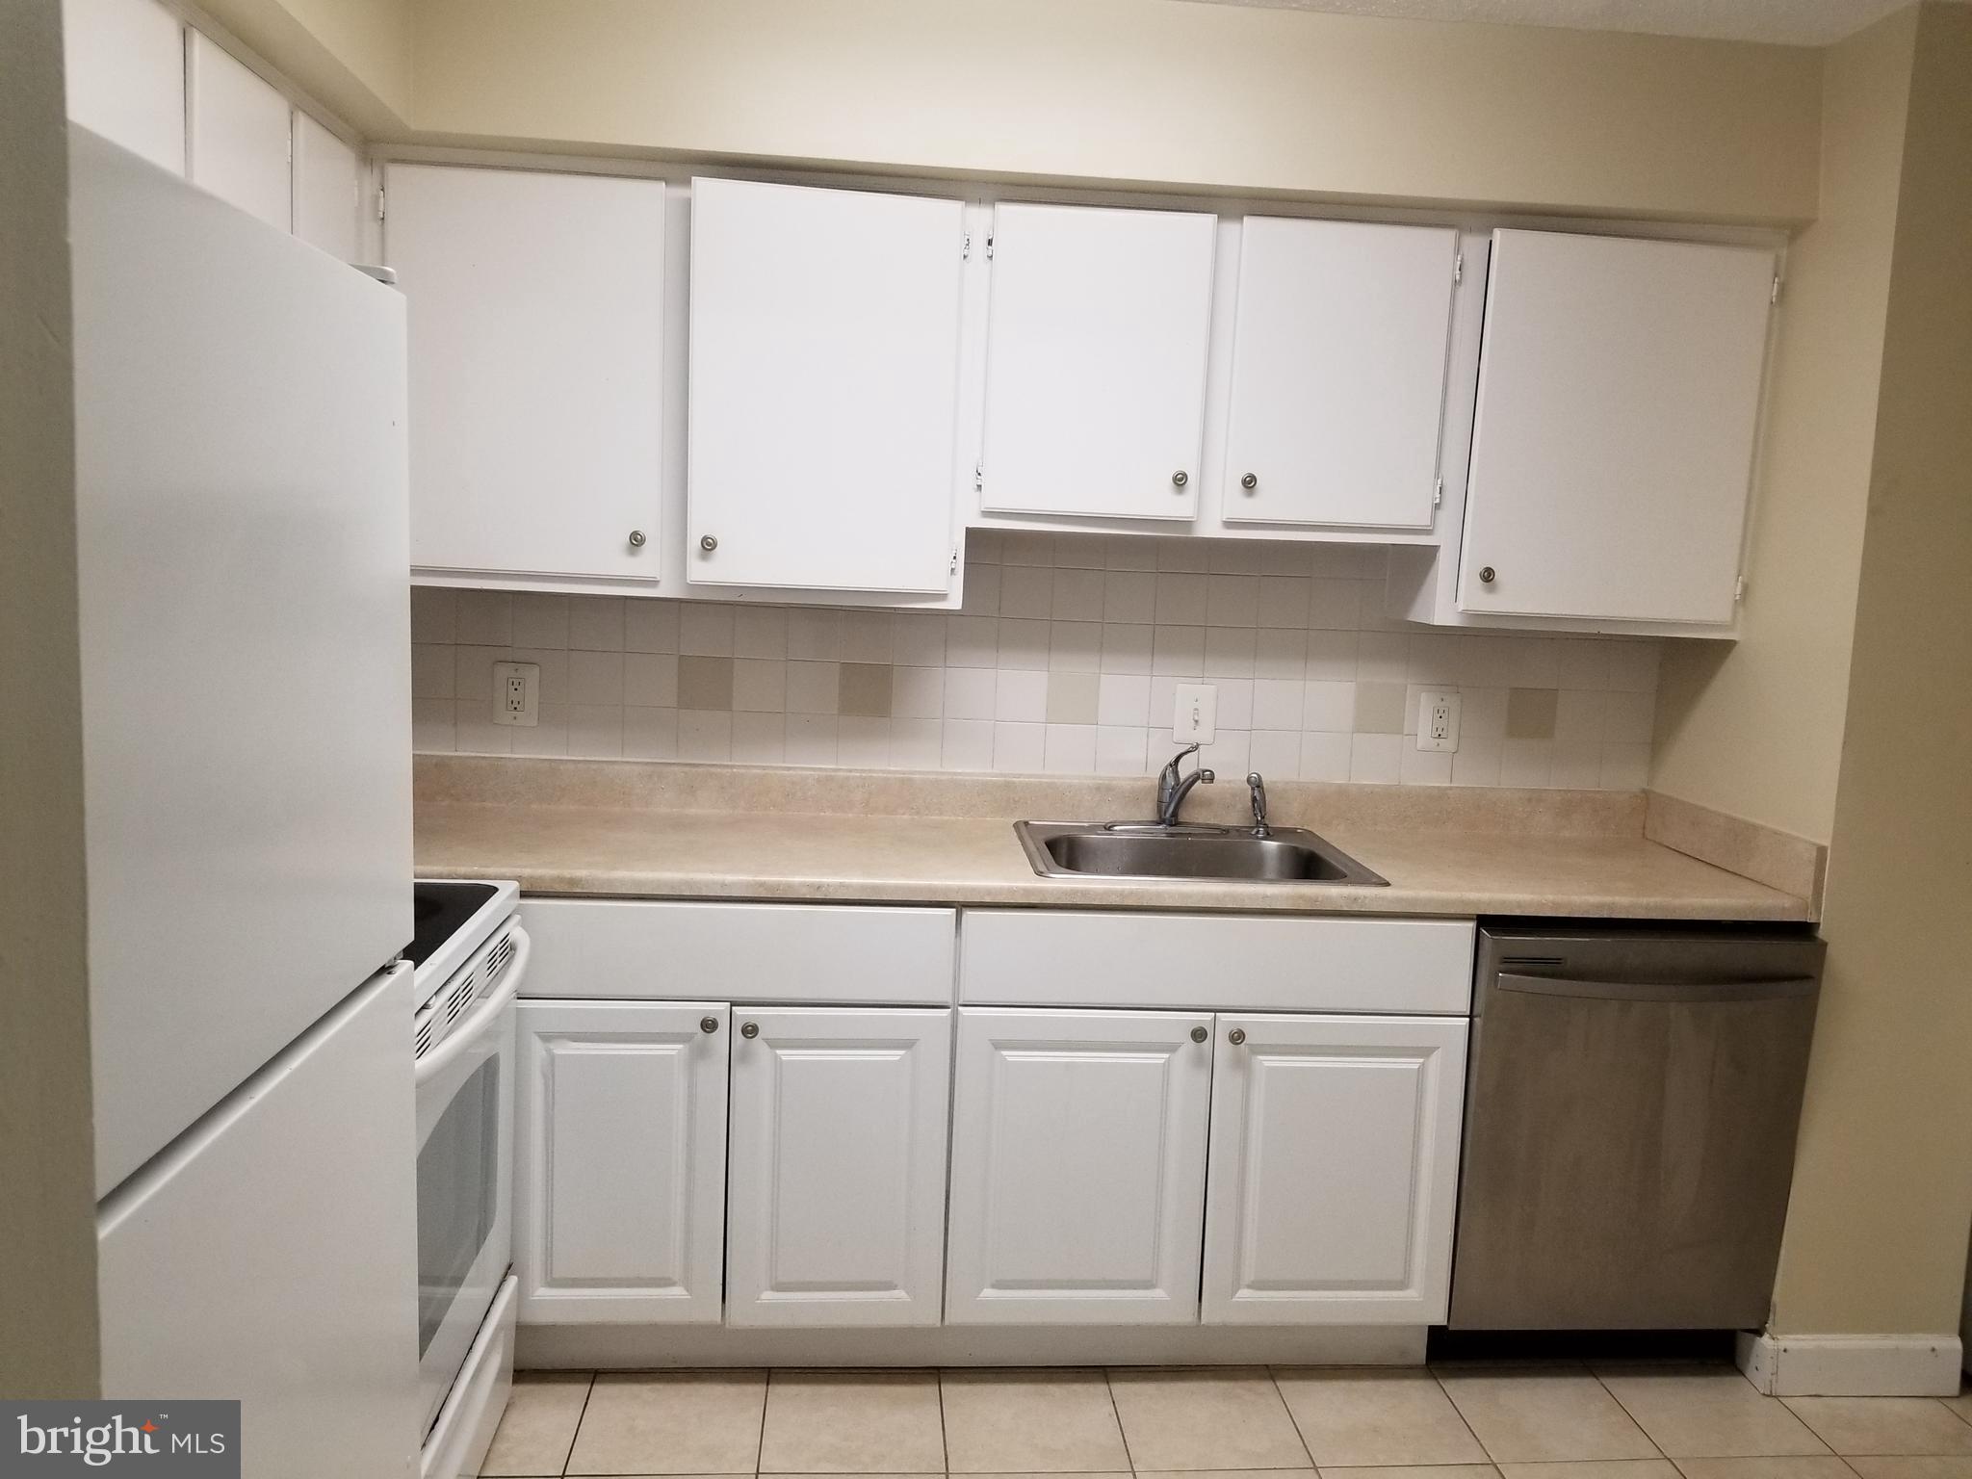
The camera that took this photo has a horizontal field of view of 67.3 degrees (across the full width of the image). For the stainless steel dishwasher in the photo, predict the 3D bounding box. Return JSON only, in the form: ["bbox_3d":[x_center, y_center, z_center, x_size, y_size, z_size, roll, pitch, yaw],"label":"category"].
[{"bbox_3d":[1.130,0.690,2.914,0.602,0.785,0.600,2,7,-4],"label":"stainless steel dishwasher"}]

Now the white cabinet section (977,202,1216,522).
[{"bbox_3d":[0.192,-0.701,2.839,0.399,0.546,0.294,2,8,-5],"label":"white cabinet section"}]

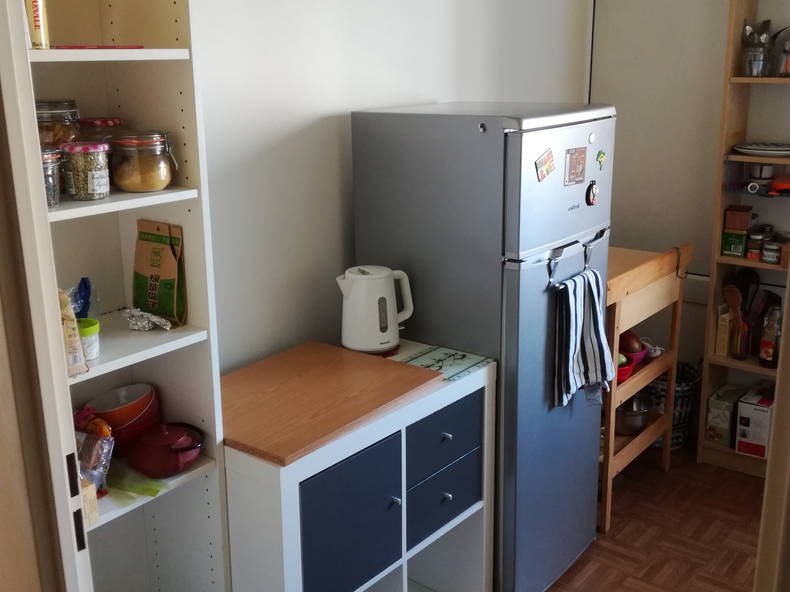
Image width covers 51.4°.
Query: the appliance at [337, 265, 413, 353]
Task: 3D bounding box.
[{"bbox_3d":[-0.054,0.038,2.284,0.226,0.234,0.161,-6,16,-21],"label":"appliance"}]

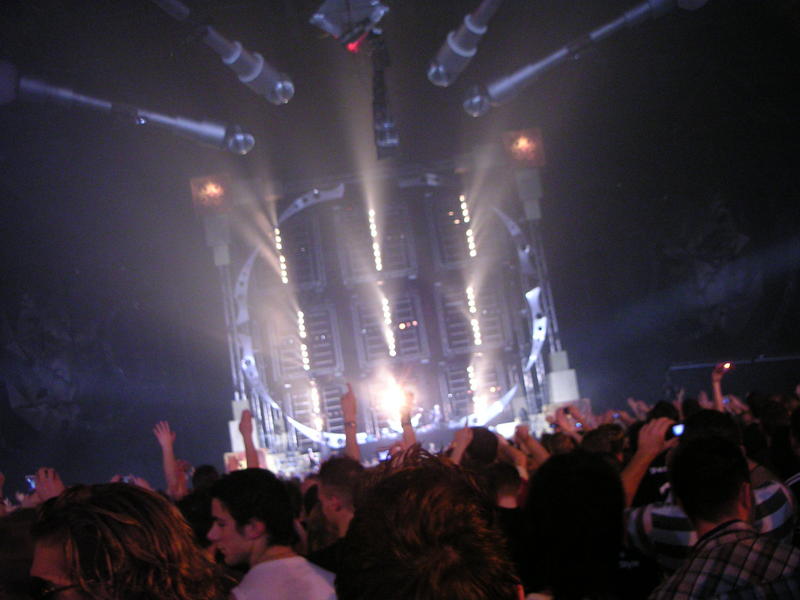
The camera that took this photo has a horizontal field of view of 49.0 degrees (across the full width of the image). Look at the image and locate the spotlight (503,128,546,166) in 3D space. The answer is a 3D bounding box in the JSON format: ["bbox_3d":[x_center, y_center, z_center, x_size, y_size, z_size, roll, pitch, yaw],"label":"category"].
[{"bbox_3d":[5.387,-6.599,38.000,1.800,1.650,1.000,-8,-9,0],"label":"spotlight"}]

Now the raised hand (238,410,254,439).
[{"bbox_3d":[-0.926,0.745,5.300,0.085,0.180,0.085,-8,-9,0],"label":"raised hand"}]

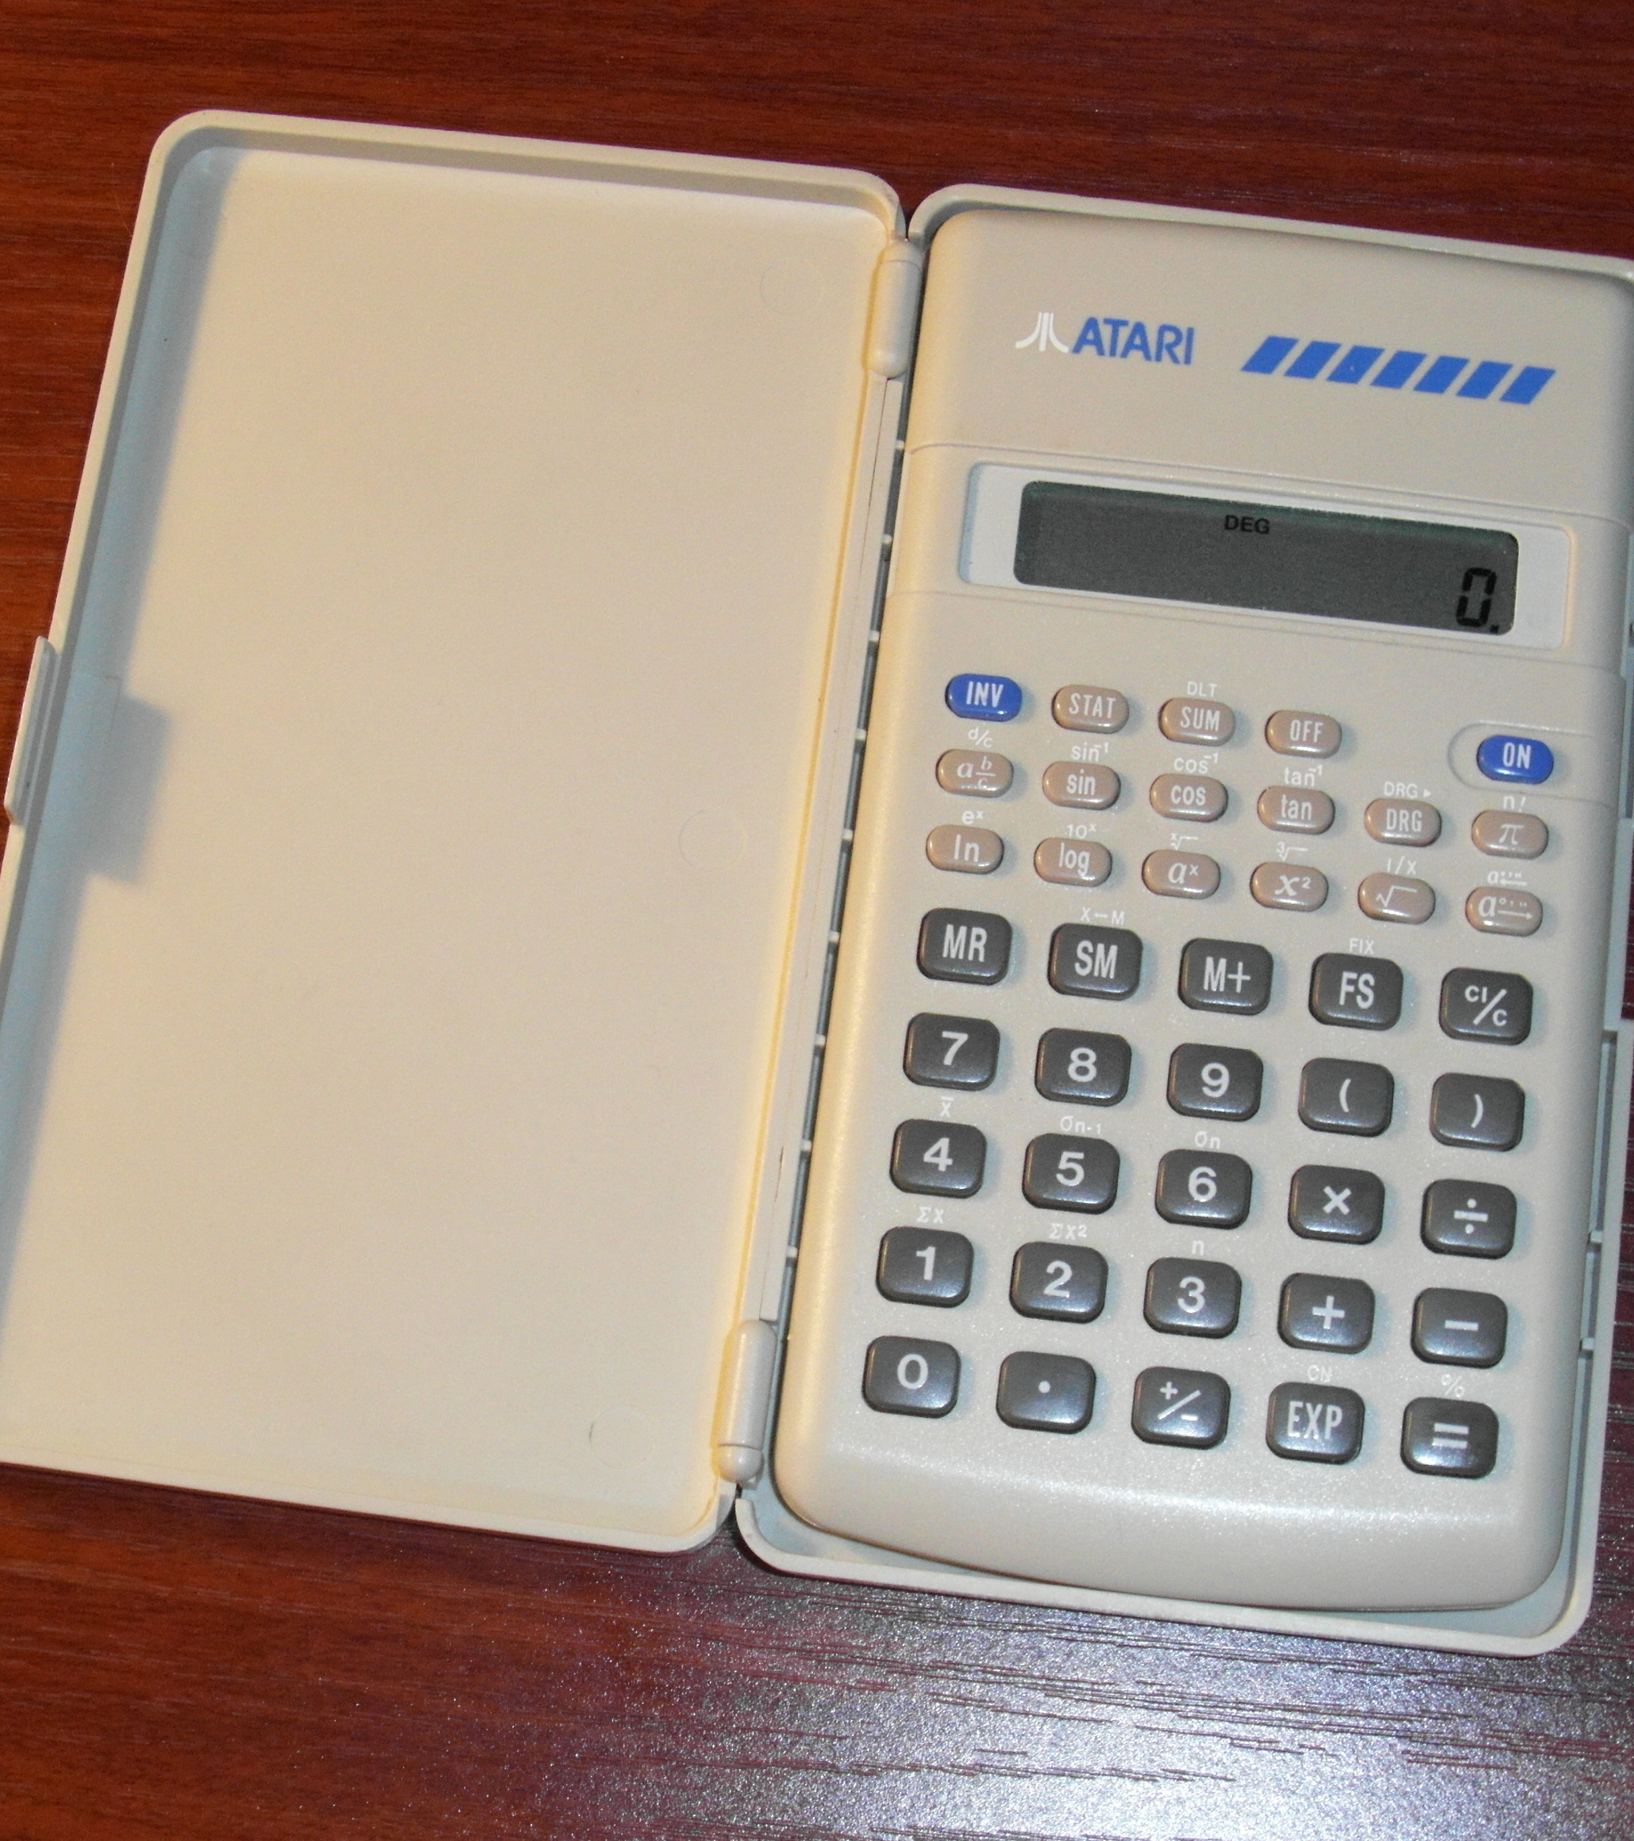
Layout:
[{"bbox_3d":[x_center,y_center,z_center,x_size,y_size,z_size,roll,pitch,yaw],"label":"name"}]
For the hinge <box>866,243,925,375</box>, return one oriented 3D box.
[{"bbox_3d":[0.008,-0.062,0.444,0.005,0.005,0.015,7,71,3],"label":"hinge"}]

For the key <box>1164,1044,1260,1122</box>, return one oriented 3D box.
[{"bbox_3d":[0.038,0.015,0.420,0.009,0.003,0.007,7,74,3],"label":"key"}]

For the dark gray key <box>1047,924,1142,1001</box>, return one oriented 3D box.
[{"bbox_3d":[0.027,0.004,0.423,0.009,0.003,0.007,7,74,3],"label":"dark gray key"}]

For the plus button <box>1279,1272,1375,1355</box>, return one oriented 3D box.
[{"bbox_3d":[0.045,0.035,0.392,0.009,0.002,0.007,6,72,3],"label":"plus button"}]

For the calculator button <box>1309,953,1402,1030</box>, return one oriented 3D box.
[{"bbox_3d":[0.049,0.006,0.401,0.009,0.002,0.007,6,72,3],"label":"calculator button"}]

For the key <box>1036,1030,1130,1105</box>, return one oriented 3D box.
[{"bbox_3d":[0.024,0.013,0.399,0.009,0.002,0.007,6,72,3],"label":"key"}]

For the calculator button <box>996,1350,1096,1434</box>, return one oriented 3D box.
[{"bbox_3d":[0.020,0.042,0.390,0.009,0.002,0.007,6,72,3],"label":"calculator button"}]

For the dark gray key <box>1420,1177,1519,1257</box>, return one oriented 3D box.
[{"bbox_3d":[0.060,0.027,0.402,0.009,0.002,0.007,7,71,3],"label":"dark gray key"}]

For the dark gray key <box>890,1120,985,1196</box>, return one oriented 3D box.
[{"bbox_3d":[0.011,0.023,0.418,0.009,0.003,0.007,7,74,3],"label":"dark gray key"}]

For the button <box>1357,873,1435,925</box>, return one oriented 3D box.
[{"bbox_3d":[0.056,-0.002,0.425,0.007,0.002,0.004,7,74,3],"label":"button"}]

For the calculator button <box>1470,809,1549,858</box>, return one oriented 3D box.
[{"bbox_3d":[0.065,-0.008,0.414,0.007,0.002,0.004,7,71,3],"label":"calculator button"}]

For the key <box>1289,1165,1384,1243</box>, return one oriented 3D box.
[{"bbox_3d":[0.047,0.026,0.400,0.009,0.002,0.007,7,71,3],"label":"key"}]

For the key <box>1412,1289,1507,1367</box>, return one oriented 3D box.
[{"bbox_3d":[0.057,0.036,0.391,0.009,0.002,0.007,6,72,3],"label":"key"}]

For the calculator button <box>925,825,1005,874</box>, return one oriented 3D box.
[{"bbox_3d":[0.014,-0.007,0.406,0.007,0.002,0.004,6,72,3],"label":"calculator button"}]

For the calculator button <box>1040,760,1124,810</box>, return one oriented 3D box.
[{"bbox_3d":[0.026,-0.013,0.428,0.007,0.002,0.004,7,74,3],"label":"calculator button"}]

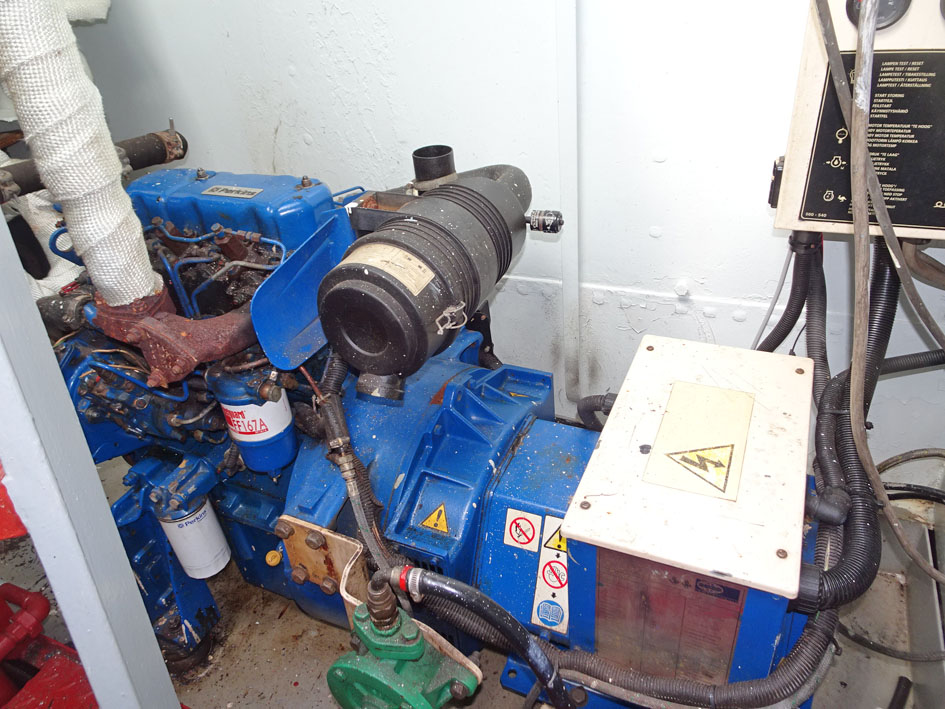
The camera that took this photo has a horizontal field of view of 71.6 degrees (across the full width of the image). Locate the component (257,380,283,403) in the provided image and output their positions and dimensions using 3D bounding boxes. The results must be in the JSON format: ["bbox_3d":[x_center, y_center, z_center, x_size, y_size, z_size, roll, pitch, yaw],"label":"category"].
[{"bbox_3d":[-0.277,0.051,0.895,0.028,0.028,0.034,-26,38,-25],"label":"component"}]

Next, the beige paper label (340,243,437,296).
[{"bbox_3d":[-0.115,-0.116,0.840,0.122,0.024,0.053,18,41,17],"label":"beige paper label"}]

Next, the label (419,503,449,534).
[{"bbox_3d":[-0.045,0.217,0.879,0.042,0.002,0.036,10,70,23],"label":"label"}]

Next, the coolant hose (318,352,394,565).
[{"bbox_3d":[-0.157,0.128,0.845,0.055,0.055,0.305,-13,63,-12],"label":"coolant hose"}]

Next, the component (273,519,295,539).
[{"bbox_3d":[-0.274,0.252,0.950,0.027,0.027,0.015,10,38,23],"label":"component"}]

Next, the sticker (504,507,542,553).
[{"bbox_3d":[0.070,0.246,0.914,0.050,0.052,0.002,10,9,23],"label":"sticker"}]

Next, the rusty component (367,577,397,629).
[{"bbox_3d":[-0.096,0.261,0.690,0.030,0.050,0.030,-5,34,3],"label":"rusty component"}]

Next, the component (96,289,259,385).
[{"bbox_3d":[-0.383,-0.024,0.860,0.250,0.105,0.115,10,38,23],"label":"component"}]

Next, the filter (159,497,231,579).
[{"bbox_3d":[-0.533,0.345,1.265,0.088,0.158,0.088,10,38,23],"label":"filter"}]

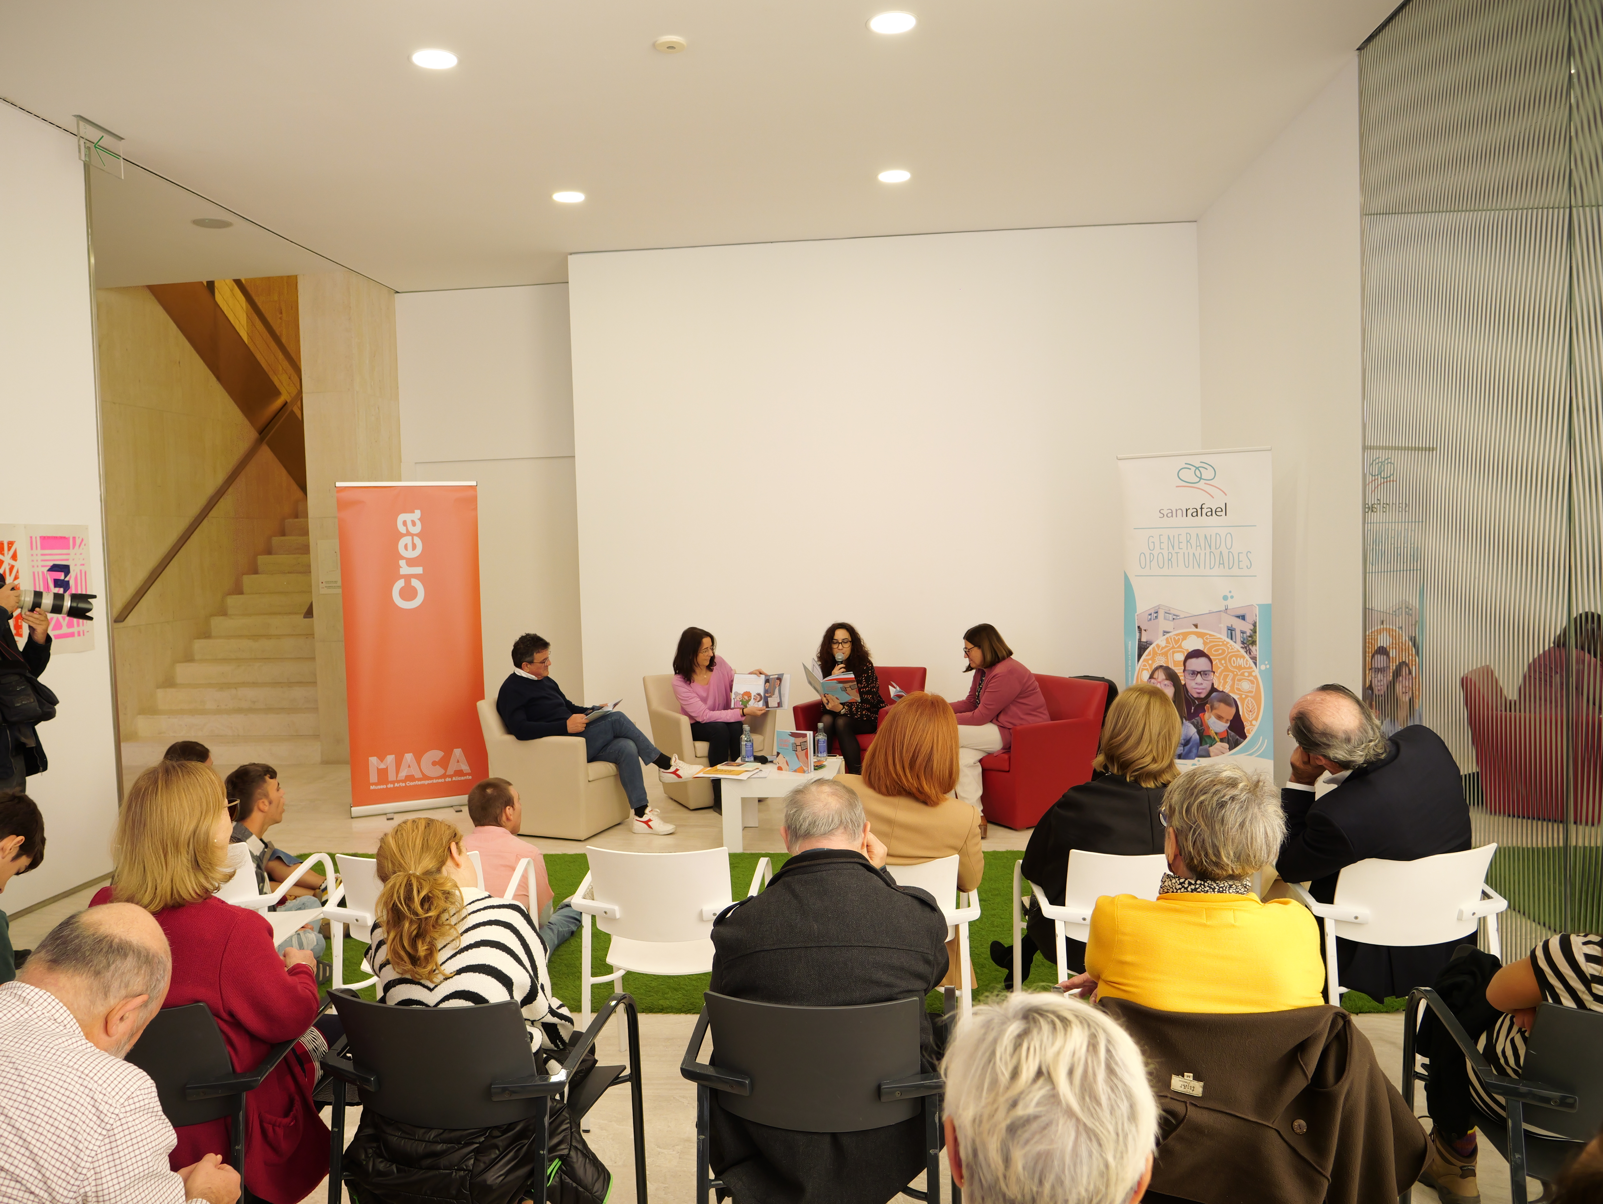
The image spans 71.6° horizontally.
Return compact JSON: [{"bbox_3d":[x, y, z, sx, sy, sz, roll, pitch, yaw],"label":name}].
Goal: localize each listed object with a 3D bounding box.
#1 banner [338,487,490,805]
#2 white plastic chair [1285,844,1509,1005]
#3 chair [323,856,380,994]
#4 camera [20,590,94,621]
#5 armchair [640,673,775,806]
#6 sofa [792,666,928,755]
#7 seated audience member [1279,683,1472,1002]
[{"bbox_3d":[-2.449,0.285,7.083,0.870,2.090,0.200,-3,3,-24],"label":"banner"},{"bbox_3d":[1.581,1.033,3.132,0.540,0.810,0.540,-1,3,3],"label":"white plastic chair"},{"bbox_3d":[-1.040,1.075,3.296,0.530,0.800,0.540,-2,3,4],"label":"chair"},{"bbox_3d":[-3.138,-0.004,4.608,0.350,0.135,0.140,12,-6,-37],"label":"camera"},{"bbox_3d":[-0.608,0.905,7.507,0.648,0.788,0.689,-3,3,-30],"label":"armchair"},{"bbox_3d":[0.424,0.876,7.535,0.648,0.788,0.689,0,3,27],"label":"sofa"},{"bbox_3d":[1.515,0.799,3.262,0.600,1.200,0.860,-2,3,-4],"label":"seated audience member"}]

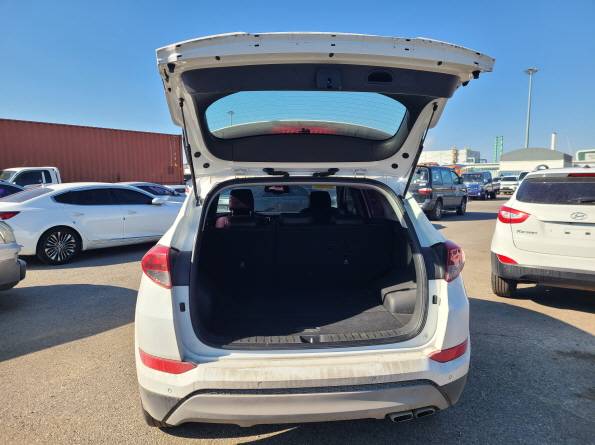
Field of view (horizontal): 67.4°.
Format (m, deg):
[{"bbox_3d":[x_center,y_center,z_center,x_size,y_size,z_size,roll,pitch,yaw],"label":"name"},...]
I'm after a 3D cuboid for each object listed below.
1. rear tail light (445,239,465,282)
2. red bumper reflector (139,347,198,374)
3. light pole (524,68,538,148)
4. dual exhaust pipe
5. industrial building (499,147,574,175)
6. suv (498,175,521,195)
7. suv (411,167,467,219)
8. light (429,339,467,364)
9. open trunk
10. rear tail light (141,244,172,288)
[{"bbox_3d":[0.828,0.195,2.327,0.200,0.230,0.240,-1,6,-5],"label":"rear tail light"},{"bbox_3d":[-0.631,0.665,2.142,0.310,0.090,0.250,-1,6,-5],"label":"red bumper reflector"},{"bbox_3d":[55.036,-23.345,106.149,3.300,27.000,3.300,3,7,27],"label":"light pole"},{"bbox_3d":[0.562,0.946,2.251,0.250,0.065,0.160,-1,6,-5],"label":"dual exhaust pipe"},{"bbox_3d":[50.969,-12.535,96.228,13.000,7.700,15.000,4,7,35],"label":"industrial building"},{"bbox_3d":[18.642,-3.489,39.355,1.850,1.680,4.500,3,7,25],"label":"suv"},{"bbox_3d":[4.990,-1.175,16.780,1.820,1.880,4.750,4,7,36],"label":"suv"},{"bbox_3d":[0.783,0.648,2.270,0.310,0.090,0.250,-1,6,-5],"label":"light"},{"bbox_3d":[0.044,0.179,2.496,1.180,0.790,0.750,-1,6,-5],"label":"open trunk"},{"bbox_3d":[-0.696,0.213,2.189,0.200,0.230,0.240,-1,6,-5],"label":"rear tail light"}]

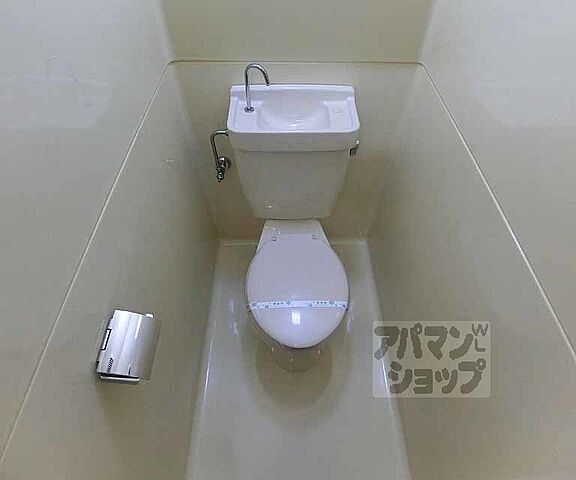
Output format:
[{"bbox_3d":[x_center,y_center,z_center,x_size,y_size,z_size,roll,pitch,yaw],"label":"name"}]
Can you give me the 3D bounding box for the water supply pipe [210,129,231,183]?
[{"bbox_3d":[-0.247,-0.329,1.277,0.076,0.234,0.116,-1,54,0],"label":"water supply pipe"}]

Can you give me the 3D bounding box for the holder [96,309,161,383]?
[{"bbox_3d":[-0.334,0.228,0.697,0.099,0.091,0.149,-1,54,0],"label":"holder"}]

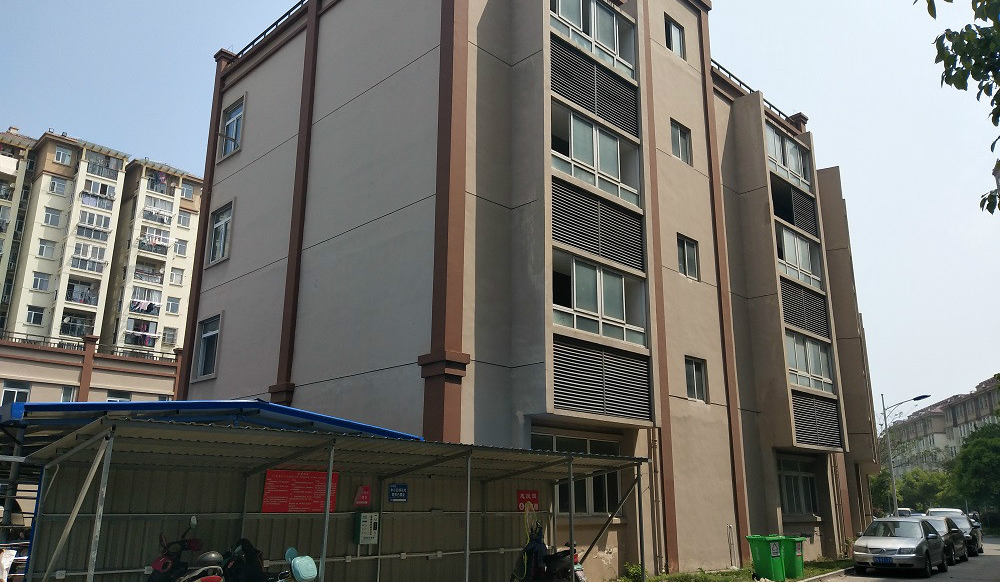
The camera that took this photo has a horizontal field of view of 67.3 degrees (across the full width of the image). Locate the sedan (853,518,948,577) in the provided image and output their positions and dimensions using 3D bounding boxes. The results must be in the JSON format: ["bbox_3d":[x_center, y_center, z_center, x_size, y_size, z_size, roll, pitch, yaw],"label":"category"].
[{"bbox_3d":[11.054,7.008,20.760,1.740,1.450,4.400,-11,-20,36],"label":"sedan"}]

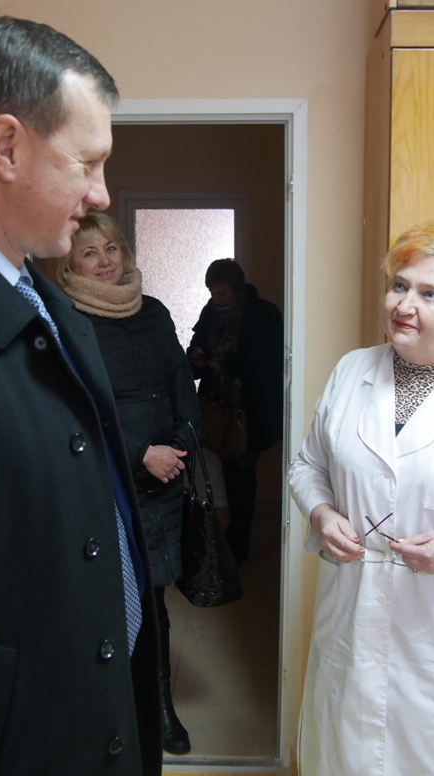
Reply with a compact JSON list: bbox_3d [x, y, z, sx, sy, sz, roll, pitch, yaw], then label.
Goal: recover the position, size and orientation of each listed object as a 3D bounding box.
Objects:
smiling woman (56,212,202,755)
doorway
[{"bbox_3d":[-0.278,0.298,2.731,0.490,1.712,0.360,-4,7,-35],"label":"smiling woman"},{"bbox_3d":[-0.165,0.175,2.513,0.820,2.003,0.120,0,6,0],"label":"doorway"}]

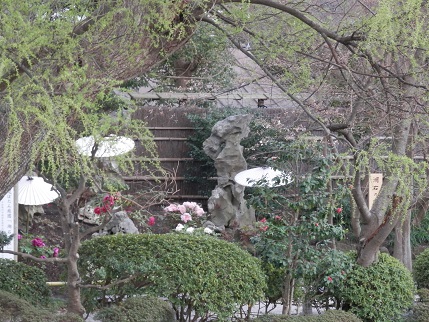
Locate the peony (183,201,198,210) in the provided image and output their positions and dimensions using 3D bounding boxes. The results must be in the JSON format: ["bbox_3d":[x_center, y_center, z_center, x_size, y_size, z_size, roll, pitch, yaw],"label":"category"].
[{"bbox_3d":[-0.388,0.722,40.500,0.232,0.141,0.170,0,2,0],"label":"peony"}]

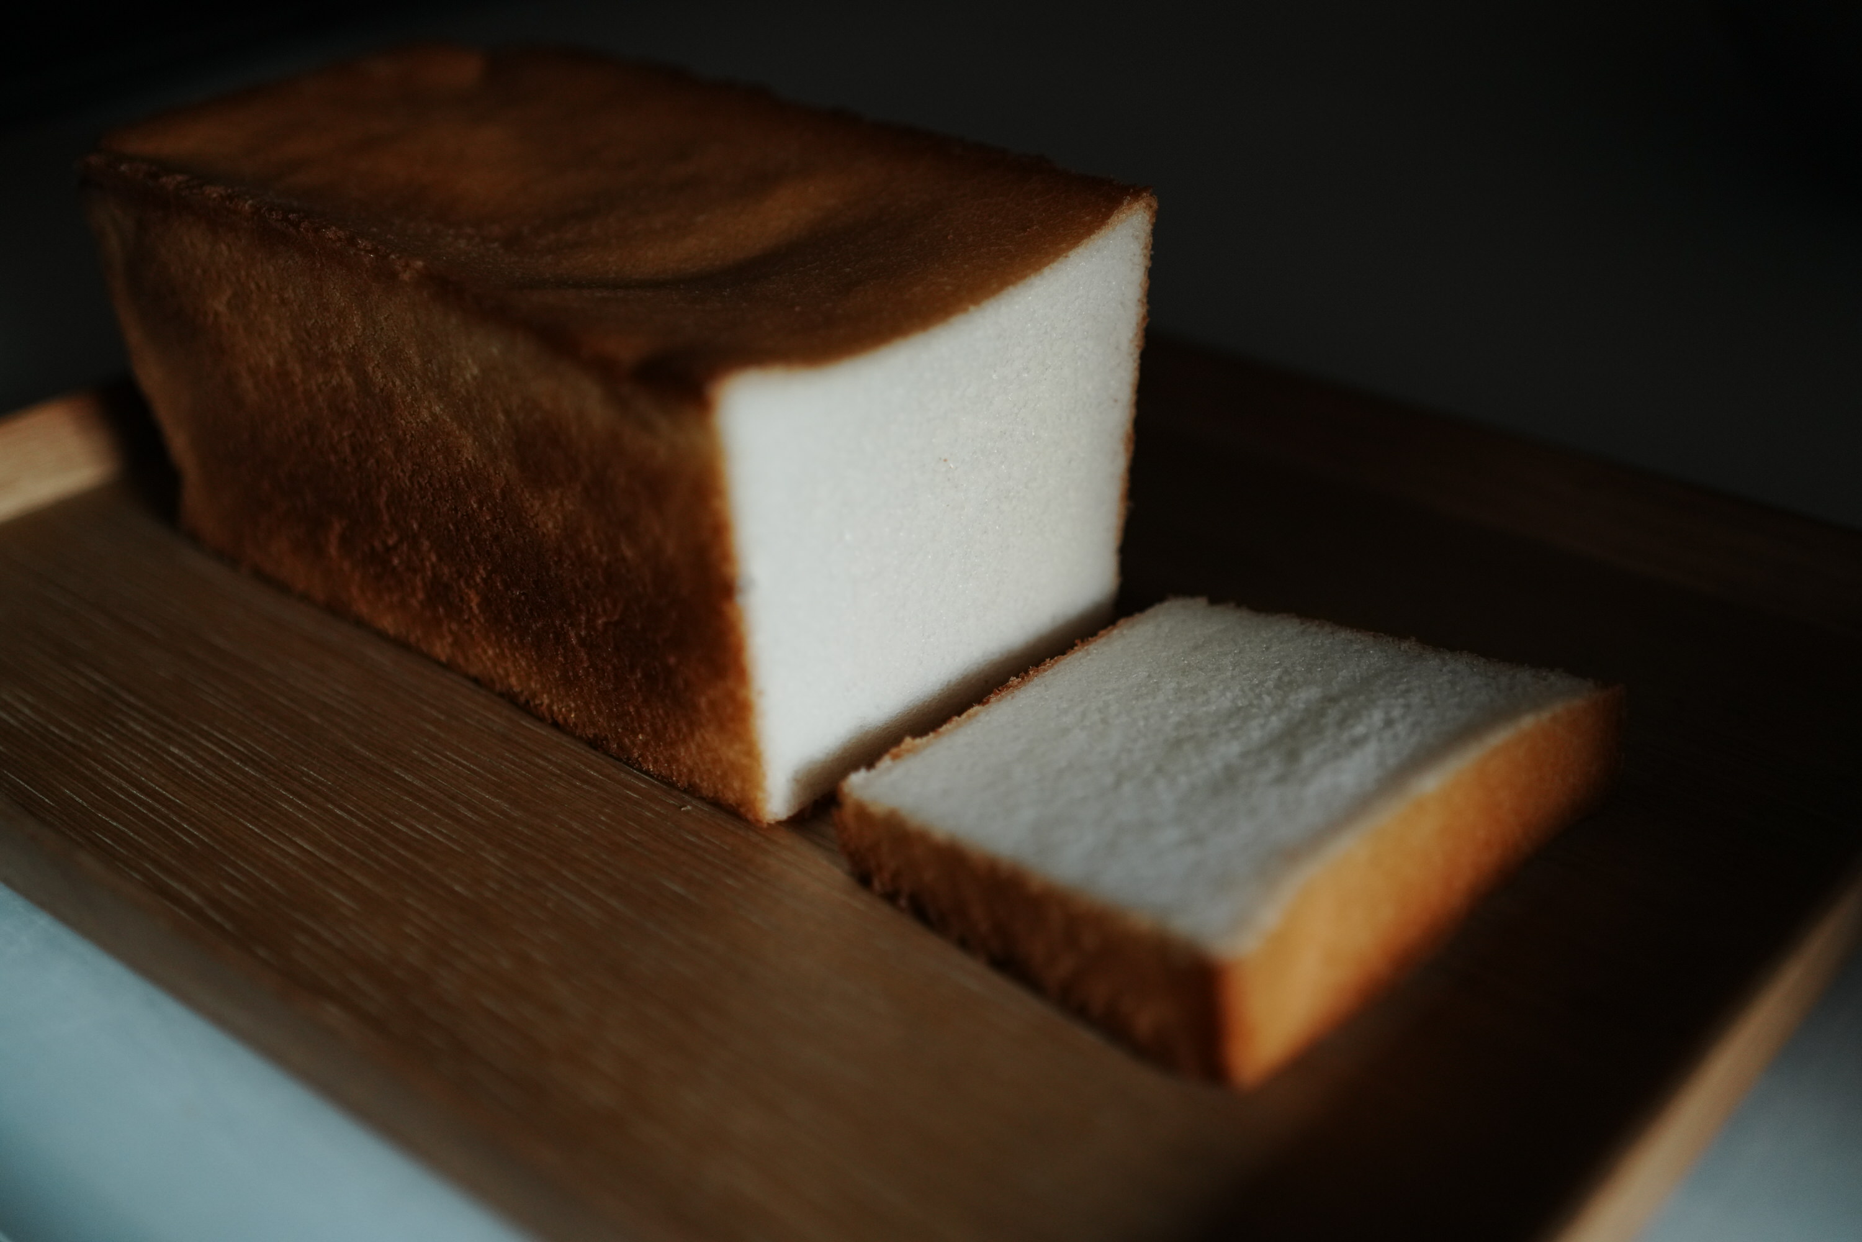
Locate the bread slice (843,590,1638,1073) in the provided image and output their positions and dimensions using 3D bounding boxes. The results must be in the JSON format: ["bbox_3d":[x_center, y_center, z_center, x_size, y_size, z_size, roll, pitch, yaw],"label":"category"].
[{"bbox_3d":[0.050,0.028,0.350,0.090,0.023,0.105,19,35,40],"label":"bread slice"}]

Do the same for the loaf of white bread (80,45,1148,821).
[{"bbox_3d":[-0.074,-0.052,0.454,0.232,0.092,0.110,20,36,41],"label":"loaf of white bread"}]

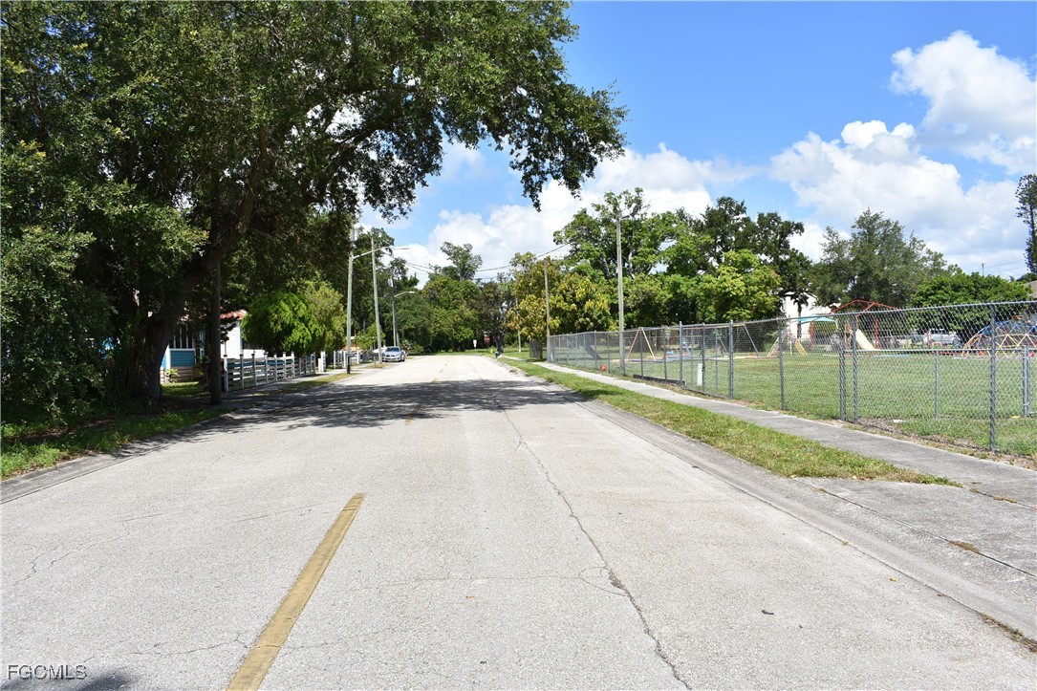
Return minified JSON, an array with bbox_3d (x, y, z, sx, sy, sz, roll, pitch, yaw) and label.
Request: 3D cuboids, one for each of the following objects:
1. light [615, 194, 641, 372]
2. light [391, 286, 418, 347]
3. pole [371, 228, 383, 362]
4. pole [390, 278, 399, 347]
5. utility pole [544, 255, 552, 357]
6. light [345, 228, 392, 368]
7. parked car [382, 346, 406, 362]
[{"bbox_3d":[5.629,-3.024,40.000,1.150,8.700,0.400,-1,0,-4],"label":"light"},{"bbox_3d":[-13.456,-2.883,92.000,2.900,8.400,0.400,-1,0,-4],"label":"light"},{"bbox_3d":[-11.005,-3.696,60.500,0.340,10.200,0.340,-1,0,-4],"label":"pole"},{"bbox_3d":[-14.917,-3.486,93.000,0.350,9.600,0.350,-1,0,-4],"label":"pole"},{"bbox_3d":[2.512,-3.212,67.000,0.320,8.800,0.320,-1,0,-4],"label":"utility pole"},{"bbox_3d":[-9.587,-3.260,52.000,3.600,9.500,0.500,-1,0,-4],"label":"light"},{"bbox_3d":[-11.310,0.750,70.300,1.820,1.460,4.600,-1,0,-3],"label":"parked car"}]

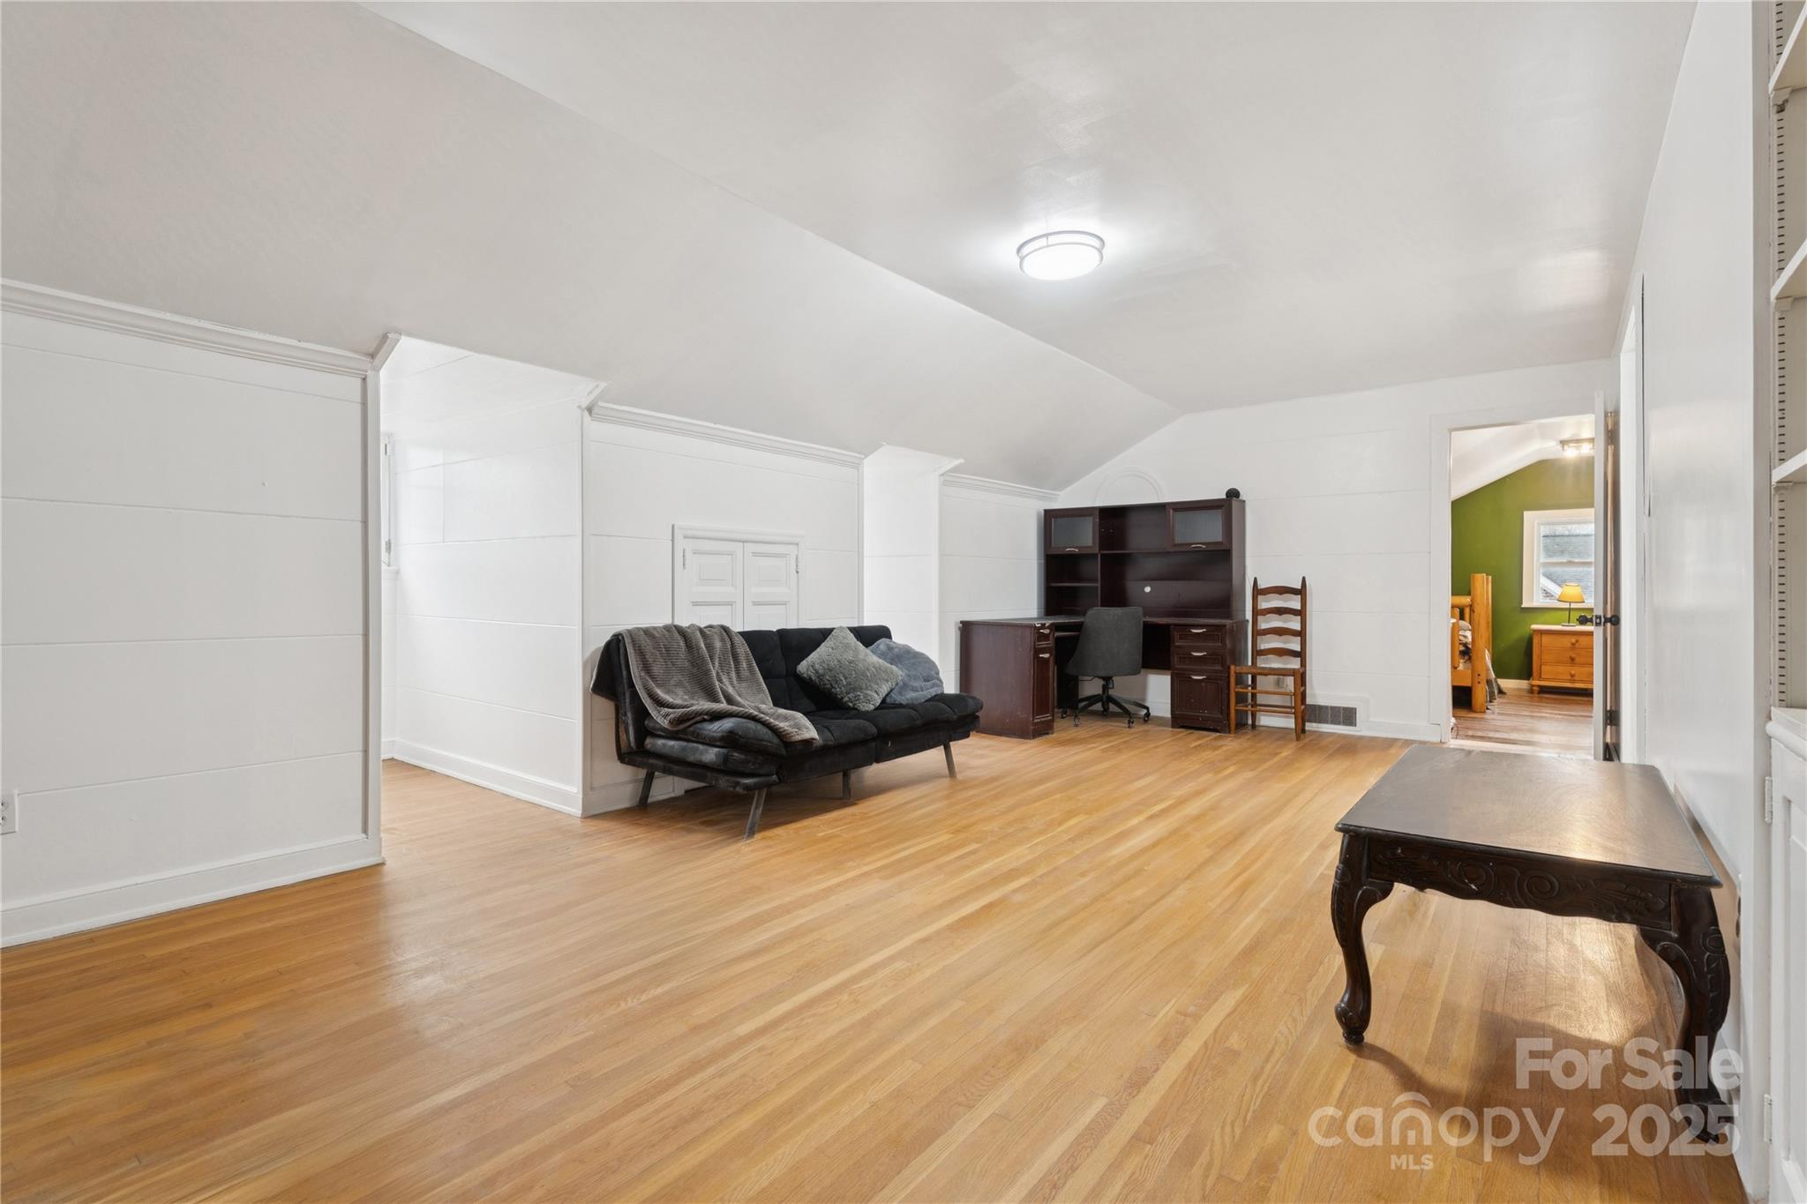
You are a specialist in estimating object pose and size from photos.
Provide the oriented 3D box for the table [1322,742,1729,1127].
[{"bbox_3d":[1.508,0.696,2.088,0.606,0.459,1.235,0,0,38],"label":"table"}]

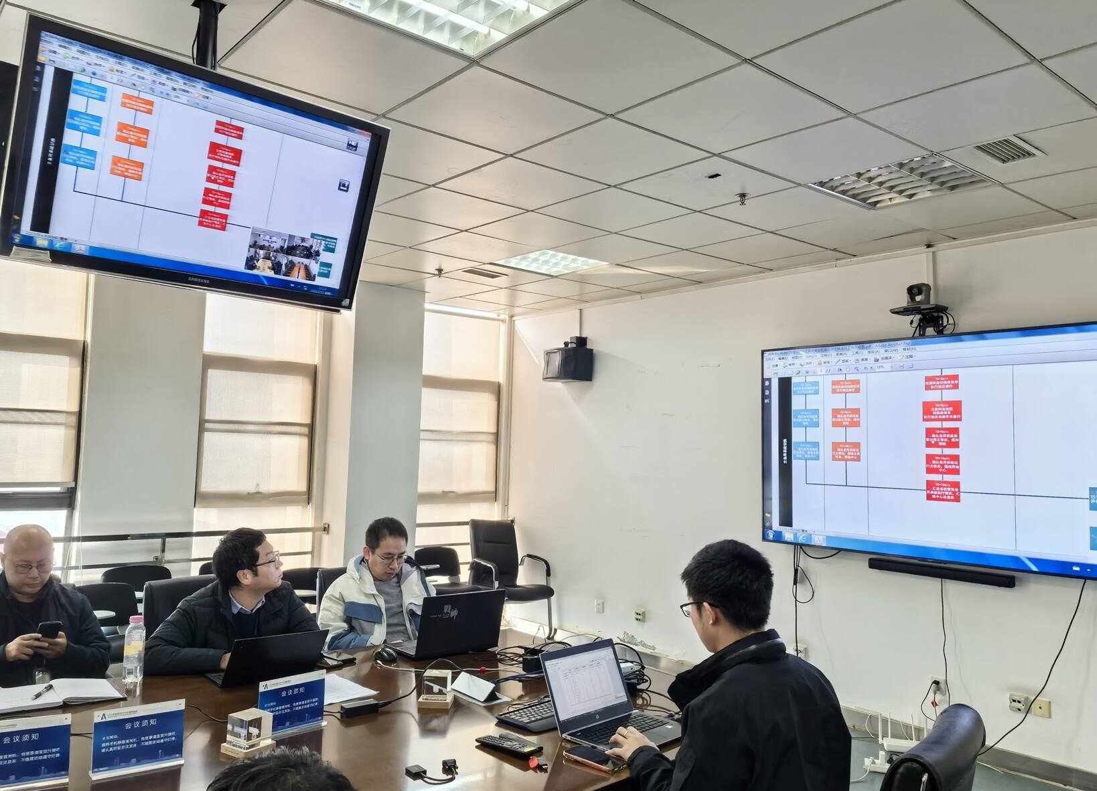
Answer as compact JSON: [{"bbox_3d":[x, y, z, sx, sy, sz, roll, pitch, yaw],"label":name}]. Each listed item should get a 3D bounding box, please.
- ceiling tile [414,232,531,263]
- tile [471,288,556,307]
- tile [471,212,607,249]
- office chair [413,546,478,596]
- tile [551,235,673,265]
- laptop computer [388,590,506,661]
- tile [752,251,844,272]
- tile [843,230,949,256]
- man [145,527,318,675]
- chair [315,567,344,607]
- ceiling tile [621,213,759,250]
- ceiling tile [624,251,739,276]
[{"bbox_3d":[-0.442,-0.915,5.266,0.590,0.024,0.590,4,-4,-40],"label":"ceiling tile"},{"bbox_3d":[-0.301,-0.813,6.955,0.590,0.024,0.590,4,-4,-40],"label":"tile"},{"bbox_3d":[-0.053,-0.932,4.816,0.600,0.020,0.600,4,-4,-40],"label":"tile"},{"bbox_3d":[-0.733,1.555,6.478,0.560,0.790,0.560,4,-4,-40],"label":"office chair"},{"bbox_3d":[0.405,-0.897,5.208,0.595,0.020,0.595,4,-4,-40],"label":"tile"},{"bbox_3d":[-0.406,0.871,3.364,0.368,0.243,0.295,4,-4,-38],"label":"laptop computer"},{"bbox_3d":[1.578,-0.859,5.390,0.250,0.020,0.595,4,-4,-40],"label":"tile"},{"bbox_3d":[1.953,-0.874,4.893,0.260,0.024,0.590,4,-4,-40],"label":"tile"},{"bbox_3d":[-1.167,1.091,3.100,0.700,1.220,0.600,-1,-4,38],"label":"man"},{"bbox_3d":[-0.758,1.352,4.073,0.630,1.000,0.580,-2,-4,42],"label":"chair"},{"bbox_3d":[0.792,-0.913,4.744,0.600,0.020,0.600,4,-4,-40],"label":"ceiling tile"},{"bbox_3d":[0.863,-0.864,5.588,0.595,0.020,0.595,4,-4,-40],"label":"ceiling tile"}]

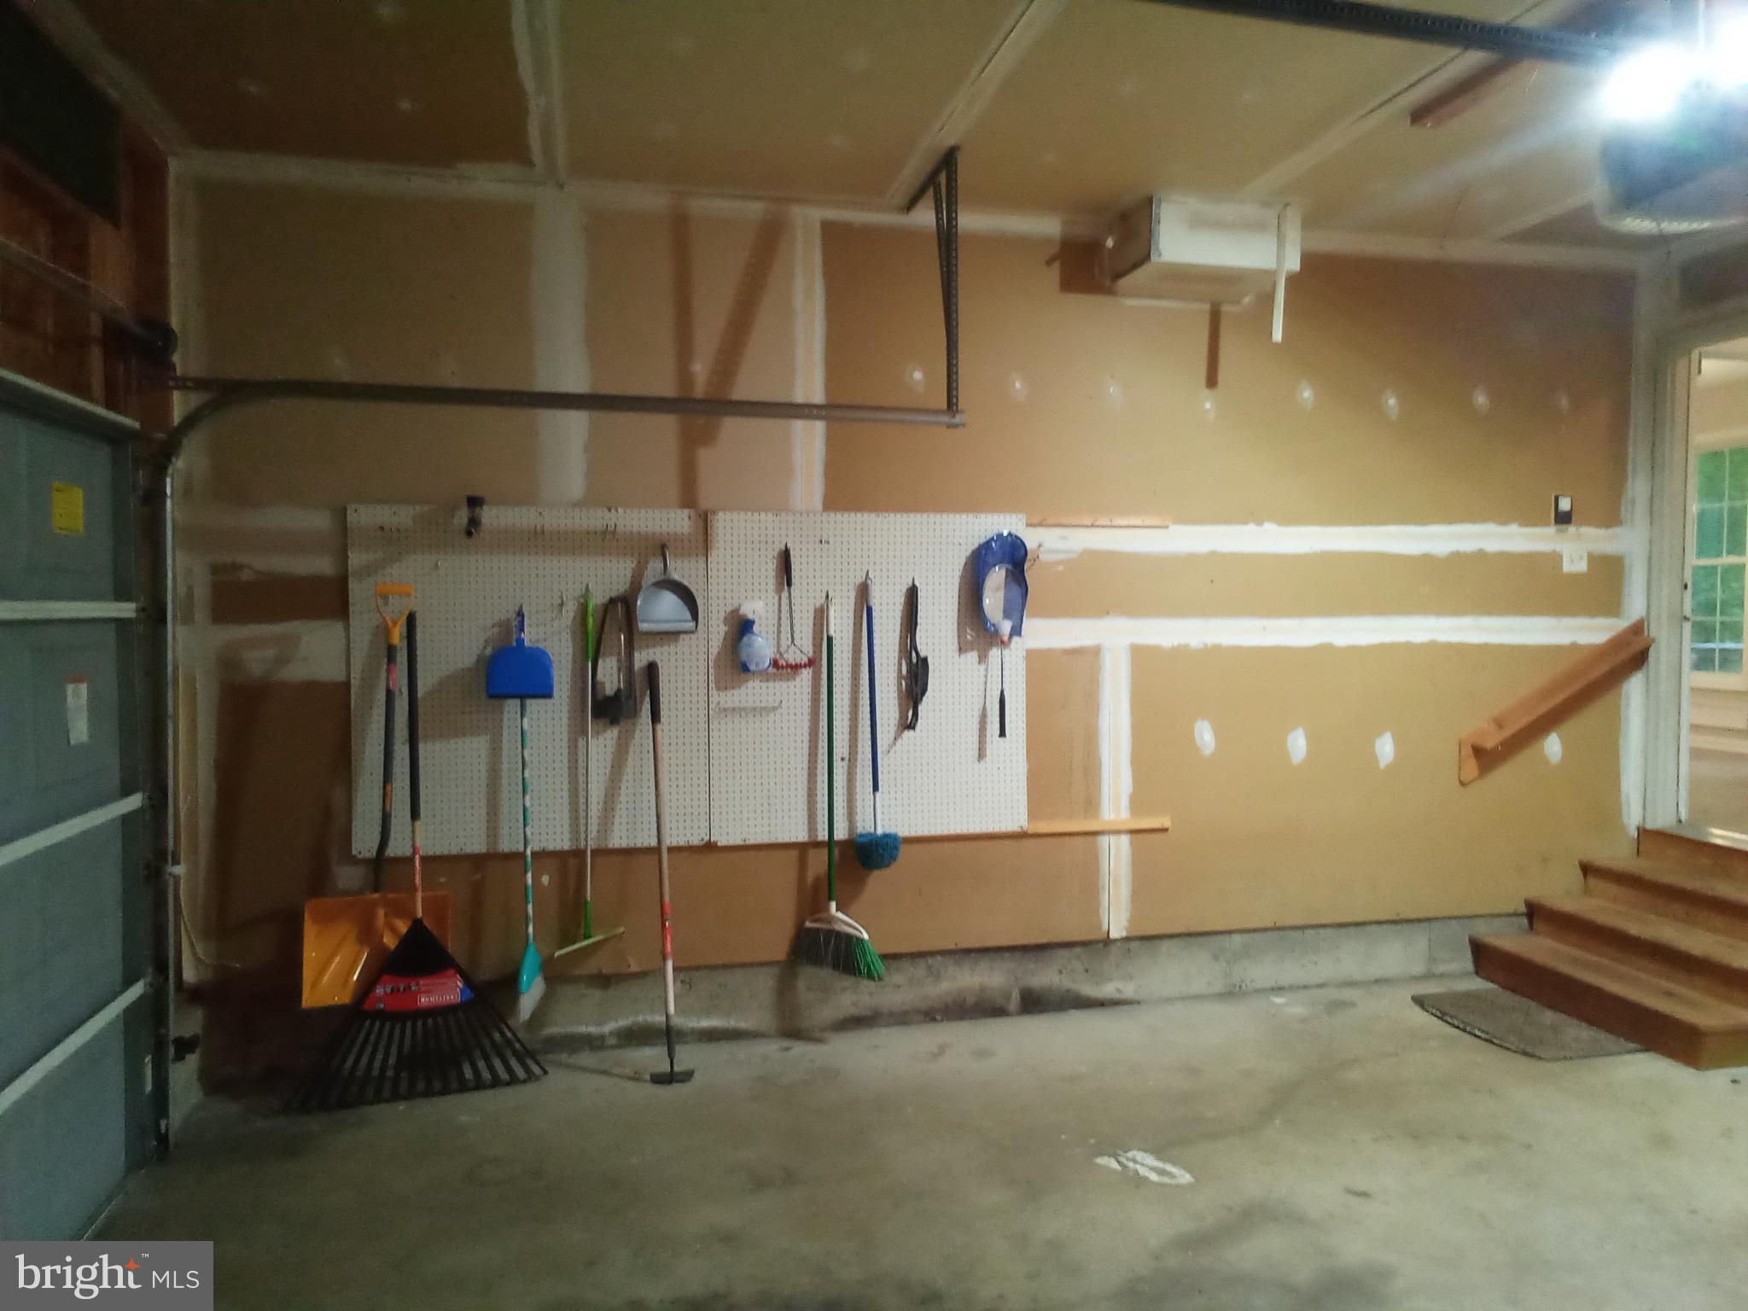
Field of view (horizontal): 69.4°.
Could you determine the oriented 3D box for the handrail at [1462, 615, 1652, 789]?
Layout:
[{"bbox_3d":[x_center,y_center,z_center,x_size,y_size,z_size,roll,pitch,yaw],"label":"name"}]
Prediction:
[{"bbox_3d":[2.893,0.193,5.327,1.126,0.186,0.110,-30,6,-11],"label":"handrail"}]

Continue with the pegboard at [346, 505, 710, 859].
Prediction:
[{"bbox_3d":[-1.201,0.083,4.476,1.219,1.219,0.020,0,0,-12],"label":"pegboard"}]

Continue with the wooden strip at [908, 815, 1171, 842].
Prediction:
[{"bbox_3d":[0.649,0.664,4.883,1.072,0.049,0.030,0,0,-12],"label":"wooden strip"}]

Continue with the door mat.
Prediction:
[{"bbox_3d":[2.349,1.338,4.637,0.495,0.016,0.847,0,0,-10],"label":"door mat"}]

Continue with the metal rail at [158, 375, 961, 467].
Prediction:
[{"bbox_3d":[-0.874,-0.681,3.853,2.393,0.265,0.065,0,0,-12],"label":"metal rail"}]

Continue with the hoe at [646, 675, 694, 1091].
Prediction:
[{"bbox_3d":[-0.735,0.730,4.370,0.145,1.450,0.120,-2,-17,-12],"label":"hoe"}]

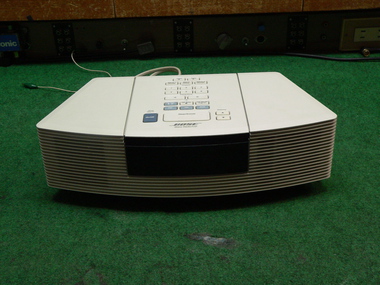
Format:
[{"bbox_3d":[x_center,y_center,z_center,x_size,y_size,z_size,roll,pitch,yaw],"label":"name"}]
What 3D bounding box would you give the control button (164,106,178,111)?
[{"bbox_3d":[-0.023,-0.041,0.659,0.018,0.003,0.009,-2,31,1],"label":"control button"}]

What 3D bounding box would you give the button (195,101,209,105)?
[{"bbox_3d":[0.016,-0.051,0.698,0.018,0.002,0.007,-2,29,1],"label":"button"}]

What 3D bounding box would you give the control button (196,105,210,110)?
[{"bbox_3d":[0.016,-0.044,0.686,0.018,0.002,0.007,-2,29,1],"label":"control button"}]

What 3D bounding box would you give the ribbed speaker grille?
[{"bbox_3d":[-0.002,0.021,0.641,0.355,0.083,0.040,-2,31,1],"label":"ribbed speaker grille"}]

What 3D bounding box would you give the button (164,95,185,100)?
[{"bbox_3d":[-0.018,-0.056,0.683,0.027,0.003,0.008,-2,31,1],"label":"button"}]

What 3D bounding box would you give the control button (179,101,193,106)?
[{"bbox_3d":[-0.004,-0.051,0.699,0.018,0.002,0.007,-2,29,1],"label":"control button"}]

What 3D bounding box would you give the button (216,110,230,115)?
[{"bbox_3d":[0.041,-0.037,0.670,0.018,0.002,0.007,-2,29,1],"label":"button"}]

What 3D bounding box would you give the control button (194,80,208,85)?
[{"bbox_3d":[0.016,-0.084,0.756,0.018,0.002,0.007,-2,29,1],"label":"control button"}]

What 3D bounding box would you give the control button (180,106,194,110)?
[{"bbox_3d":[-0.004,-0.044,0.686,0.018,0.002,0.007,-2,29,1],"label":"control button"}]

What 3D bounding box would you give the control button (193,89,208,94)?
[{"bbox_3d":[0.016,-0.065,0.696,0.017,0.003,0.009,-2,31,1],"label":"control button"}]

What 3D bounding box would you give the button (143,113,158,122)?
[{"bbox_3d":[-0.049,-0.031,0.665,0.017,0.002,0.020,-2,29,1],"label":"button"}]

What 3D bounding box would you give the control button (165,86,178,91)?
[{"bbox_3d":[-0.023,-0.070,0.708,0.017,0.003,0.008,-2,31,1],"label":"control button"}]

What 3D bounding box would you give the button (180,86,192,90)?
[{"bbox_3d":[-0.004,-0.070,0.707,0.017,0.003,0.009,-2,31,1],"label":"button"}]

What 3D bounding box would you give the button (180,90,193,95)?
[{"bbox_3d":[-0.005,-0.067,0.728,0.018,0.002,0.007,-2,29,1],"label":"button"}]

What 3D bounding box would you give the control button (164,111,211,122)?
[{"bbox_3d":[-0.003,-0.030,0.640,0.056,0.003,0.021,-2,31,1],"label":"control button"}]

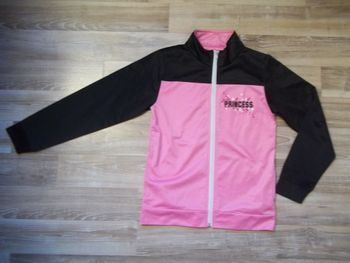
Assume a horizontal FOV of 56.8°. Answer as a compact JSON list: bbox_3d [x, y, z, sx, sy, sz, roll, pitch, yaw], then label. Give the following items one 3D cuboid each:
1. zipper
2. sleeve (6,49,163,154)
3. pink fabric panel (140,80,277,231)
[{"bbox_3d":[0.111,0.013,0.931,0.016,0.010,0.509,2,83,0],"label":"zipper"},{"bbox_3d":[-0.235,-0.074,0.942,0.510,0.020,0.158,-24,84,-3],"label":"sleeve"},{"bbox_3d":[0.104,0.066,0.928,0.377,0.018,0.416,2,83,0],"label":"pink fabric panel"}]

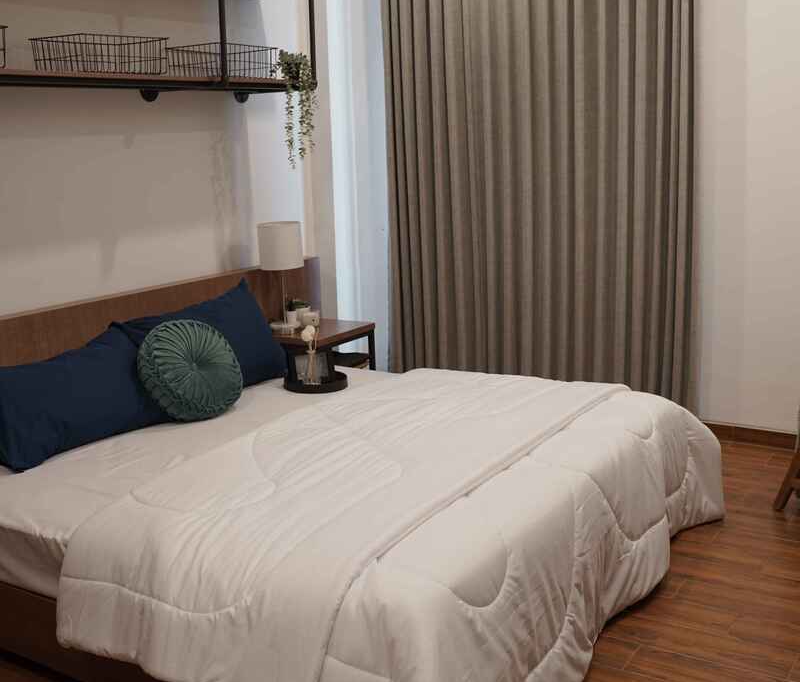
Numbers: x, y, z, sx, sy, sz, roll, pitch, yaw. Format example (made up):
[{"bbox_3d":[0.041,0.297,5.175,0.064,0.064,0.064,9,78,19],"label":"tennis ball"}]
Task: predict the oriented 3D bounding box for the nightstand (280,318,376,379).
[{"bbox_3d":[-0.427,0.184,4.653,0.440,0.500,0.455,6,15,32],"label":"nightstand"}]

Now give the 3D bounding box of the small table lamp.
[{"bbox_3d":[-0.578,-0.316,4.607,0.225,0.505,0.225,-2,12,0],"label":"small table lamp"}]

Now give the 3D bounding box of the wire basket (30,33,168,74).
[{"bbox_3d":[-1.088,-1.033,3.393,0.265,0.127,0.380,6,15,32],"label":"wire basket"}]

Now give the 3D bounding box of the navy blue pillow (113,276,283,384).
[{"bbox_3d":[-0.791,0.014,3.779,0.170,0.460,0.680,-30,-5,34],"label":"navy blue pillow"}]

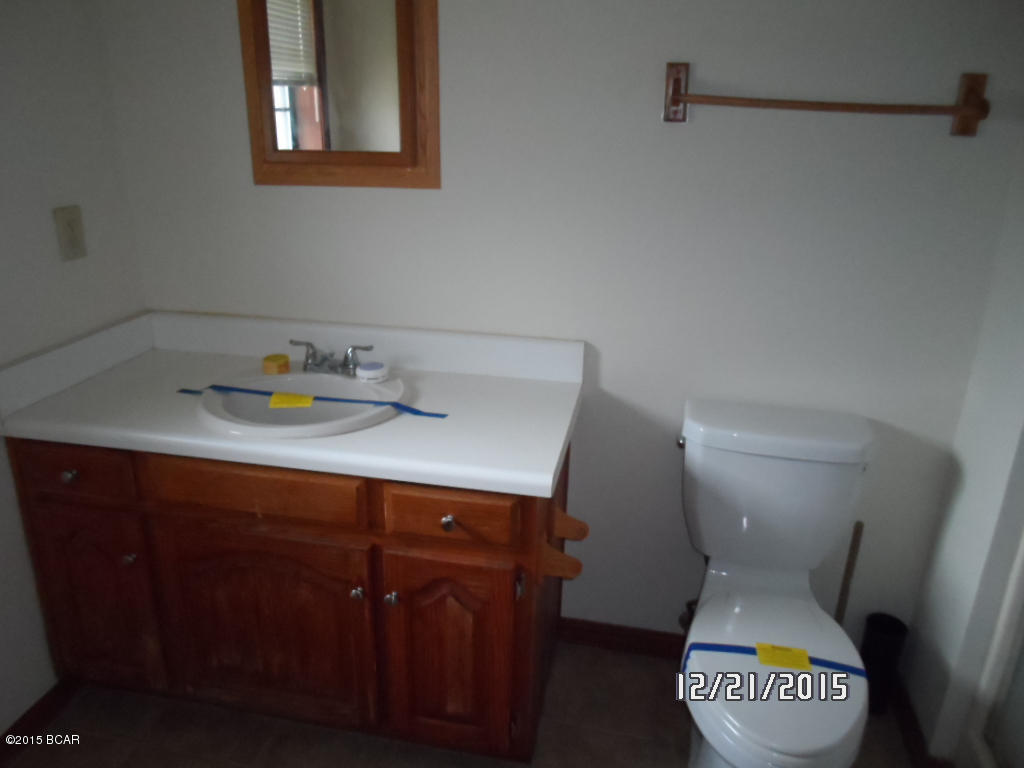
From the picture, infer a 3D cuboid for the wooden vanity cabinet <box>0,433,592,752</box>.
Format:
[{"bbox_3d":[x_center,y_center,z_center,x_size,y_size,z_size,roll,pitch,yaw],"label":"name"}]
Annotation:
[{"bbox_3d":[-0.500,0.438,1.924,1.215,0.747,0.526,5,19,10],"label":"wooden vanity cabinet"}]

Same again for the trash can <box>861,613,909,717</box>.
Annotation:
[{"bbox_3d":[0.952,0.729,1.920,0.093,0.246,0.093,5,19,10],"label":"trash can"}]

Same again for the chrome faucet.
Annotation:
[{"bbox_3d":[-0.471,-0.056,1.876,0.236,0.085,0.130,5,19,10],"label":"chrome faucet"}]

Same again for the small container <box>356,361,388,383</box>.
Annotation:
[{"bbox_3d":[-0.351,-0.029,1.865,0.076,0.031,0.076,5,19,10],"label":"small container"}]

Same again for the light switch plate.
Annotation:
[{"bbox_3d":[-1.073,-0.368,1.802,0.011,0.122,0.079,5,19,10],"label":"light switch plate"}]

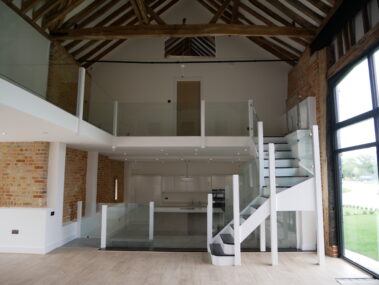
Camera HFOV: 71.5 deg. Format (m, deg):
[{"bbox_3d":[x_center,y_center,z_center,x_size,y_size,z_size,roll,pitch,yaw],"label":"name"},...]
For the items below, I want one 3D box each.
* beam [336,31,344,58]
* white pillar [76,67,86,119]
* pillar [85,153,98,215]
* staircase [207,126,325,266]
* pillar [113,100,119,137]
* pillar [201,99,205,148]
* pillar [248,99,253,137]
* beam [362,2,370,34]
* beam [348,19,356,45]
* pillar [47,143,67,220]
[{"bbox_3d":[3.060,-1.973,5.296,0.100,0.589,0.110,0,-6,-1],"label":"beam"},{"bbox_3d":[-1.830,-0.843,4.458,0.100,0.886,0.100,0,-6,-1],"label":"white pillar"},{"bbox_3d":[-3.044,1.275,8.213,0.280,2.024,0.450,0,-6,-1],"label":"pillar"},{"bbox_3d":[1.421,0.996,5.852,2.140,2.800,1.620,0,-6,-1],"label":"staircase"},{"bbox_3d":[-1.887,-0.595,6.745,0.100,0.905,0.100,0,-6,-1],"label":"pillar"},{"bbox_3d":[0.349,-0.467,6.701,0.100,1.233,0.100,0,-6,-1],"label":"pillar"},{"bbox_3d":[1.584,-0.615,6.747,0.100,0.945,0.100,0,-6,-1],"label":"pillar"},{"bbox_3d":[3.077,-2.159,4.543,0.100,0.547,0.110,0,-6,-1],"label":"beam"},{"bbox_3d":[3.069,-2.057,4.919,0.100,0.550,0.110,0,-6,-1],"label":"beam"},{"bbox_3d":[-3.035,0.875,5.992,0.280,1.760,0.400,0,-6,-1],"label":"pillar"}]

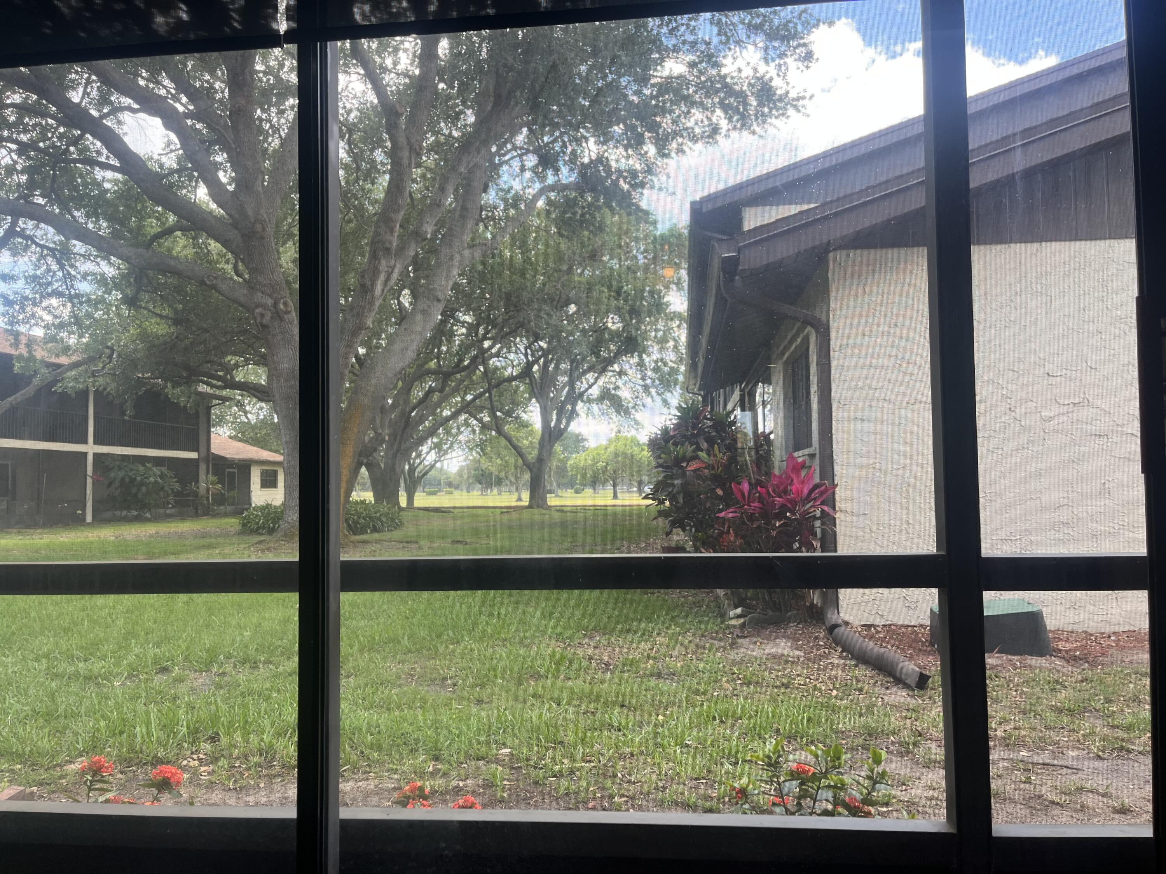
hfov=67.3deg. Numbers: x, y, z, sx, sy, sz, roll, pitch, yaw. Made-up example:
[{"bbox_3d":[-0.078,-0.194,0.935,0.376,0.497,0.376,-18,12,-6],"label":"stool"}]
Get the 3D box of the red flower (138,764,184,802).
[{"bbox_3d":[-1.130,0.931,2.350,0.115,0.088,0.100,1,-3,-25],"label":"red flower"}]

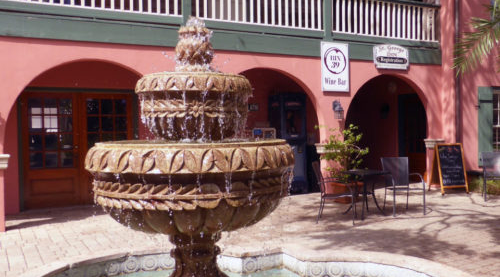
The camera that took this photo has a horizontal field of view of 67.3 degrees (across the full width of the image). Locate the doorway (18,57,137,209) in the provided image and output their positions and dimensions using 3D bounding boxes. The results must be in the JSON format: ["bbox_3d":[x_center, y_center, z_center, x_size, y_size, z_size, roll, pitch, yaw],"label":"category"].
[{"bbox_3d":[-2.530,0.044,6.284,2.534,2.629,0.450,-2,1,-23],"label":"doorway"}]

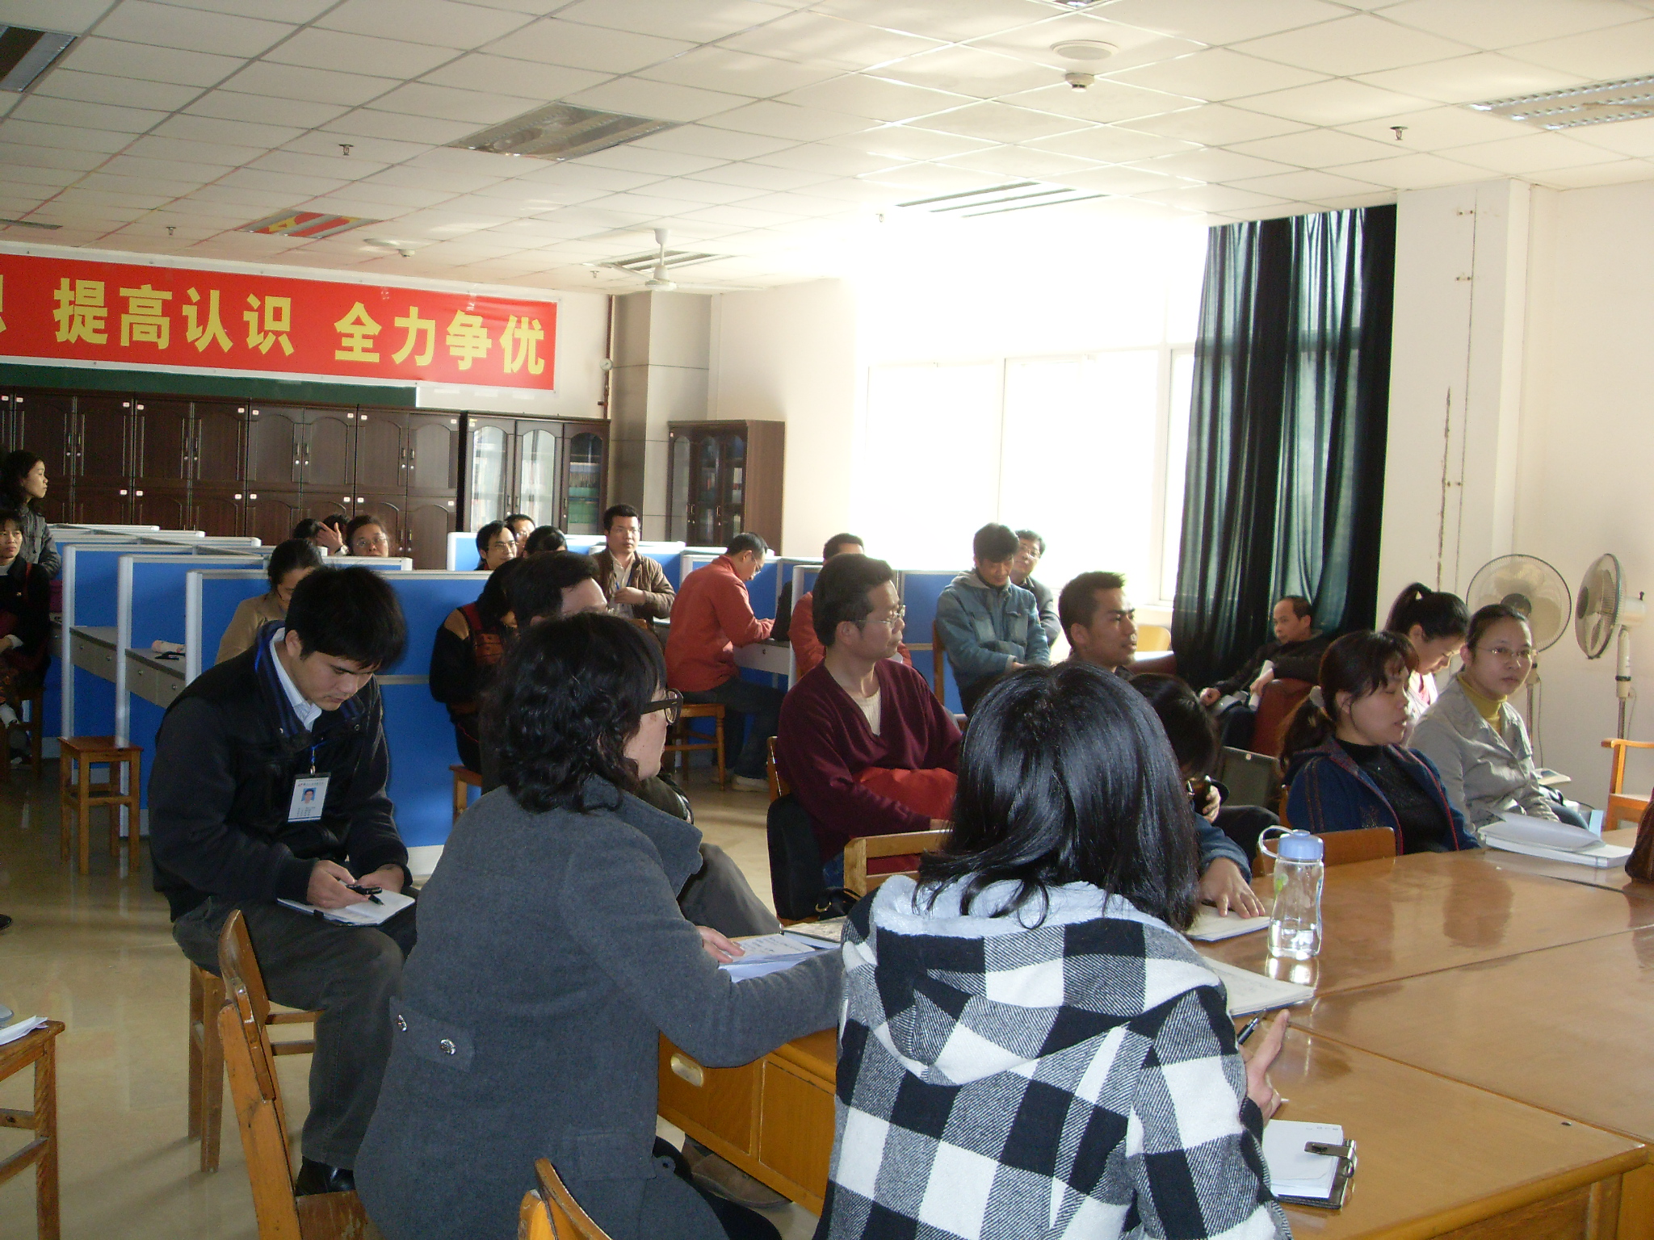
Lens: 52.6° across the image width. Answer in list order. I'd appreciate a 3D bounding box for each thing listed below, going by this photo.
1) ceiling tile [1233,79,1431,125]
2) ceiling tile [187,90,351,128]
[{"bbox_3d":[1.869,-1.908,6.180,0.600,0.020,0.600,-1,6,-33],"label":"ceiling tile"},{"bbox_3d":[-2.295,-2.097,6.852,0.600,0.022,0.600,-1,6,-34],"label":"ceiling tile"}]

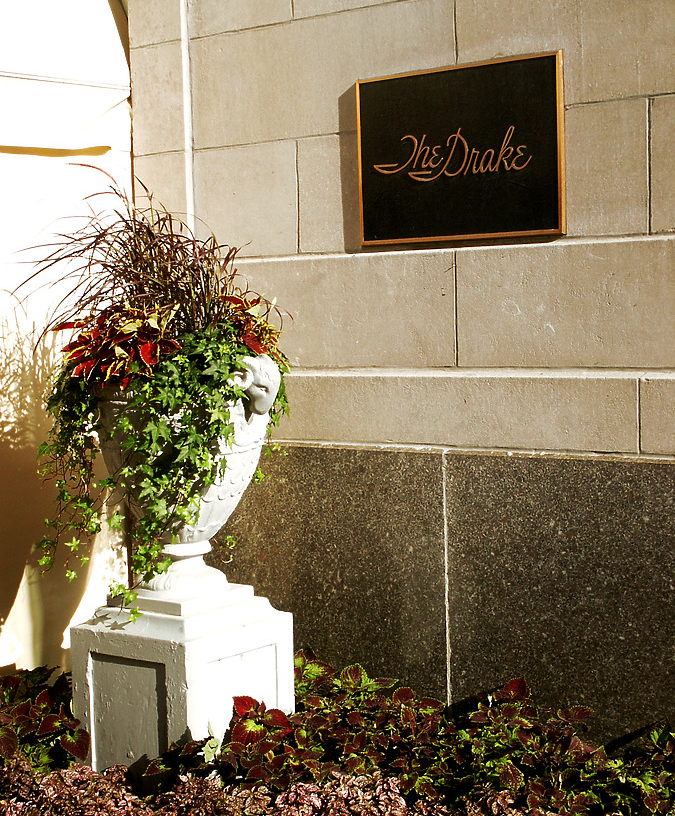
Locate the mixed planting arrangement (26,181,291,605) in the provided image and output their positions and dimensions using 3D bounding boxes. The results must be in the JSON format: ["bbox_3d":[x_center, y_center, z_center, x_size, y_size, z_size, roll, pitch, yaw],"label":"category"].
[{"bbox_3d":[-0.608,-0.066,4.810,0.720,1.401,0.720,-1,4,0],"label":"mixed planting arrangement"}]

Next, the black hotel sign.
[{"bbox_3d":[0.425,-0.899,4.976,0.810,0.599,0.032,1,4,34],"label":"black hotel sign"}]

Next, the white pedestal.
[{"bbox_3d":[-0.538,0.936,4.872,0.515,0.610,0.515,1,4,37],"label":"white pedestal"}]

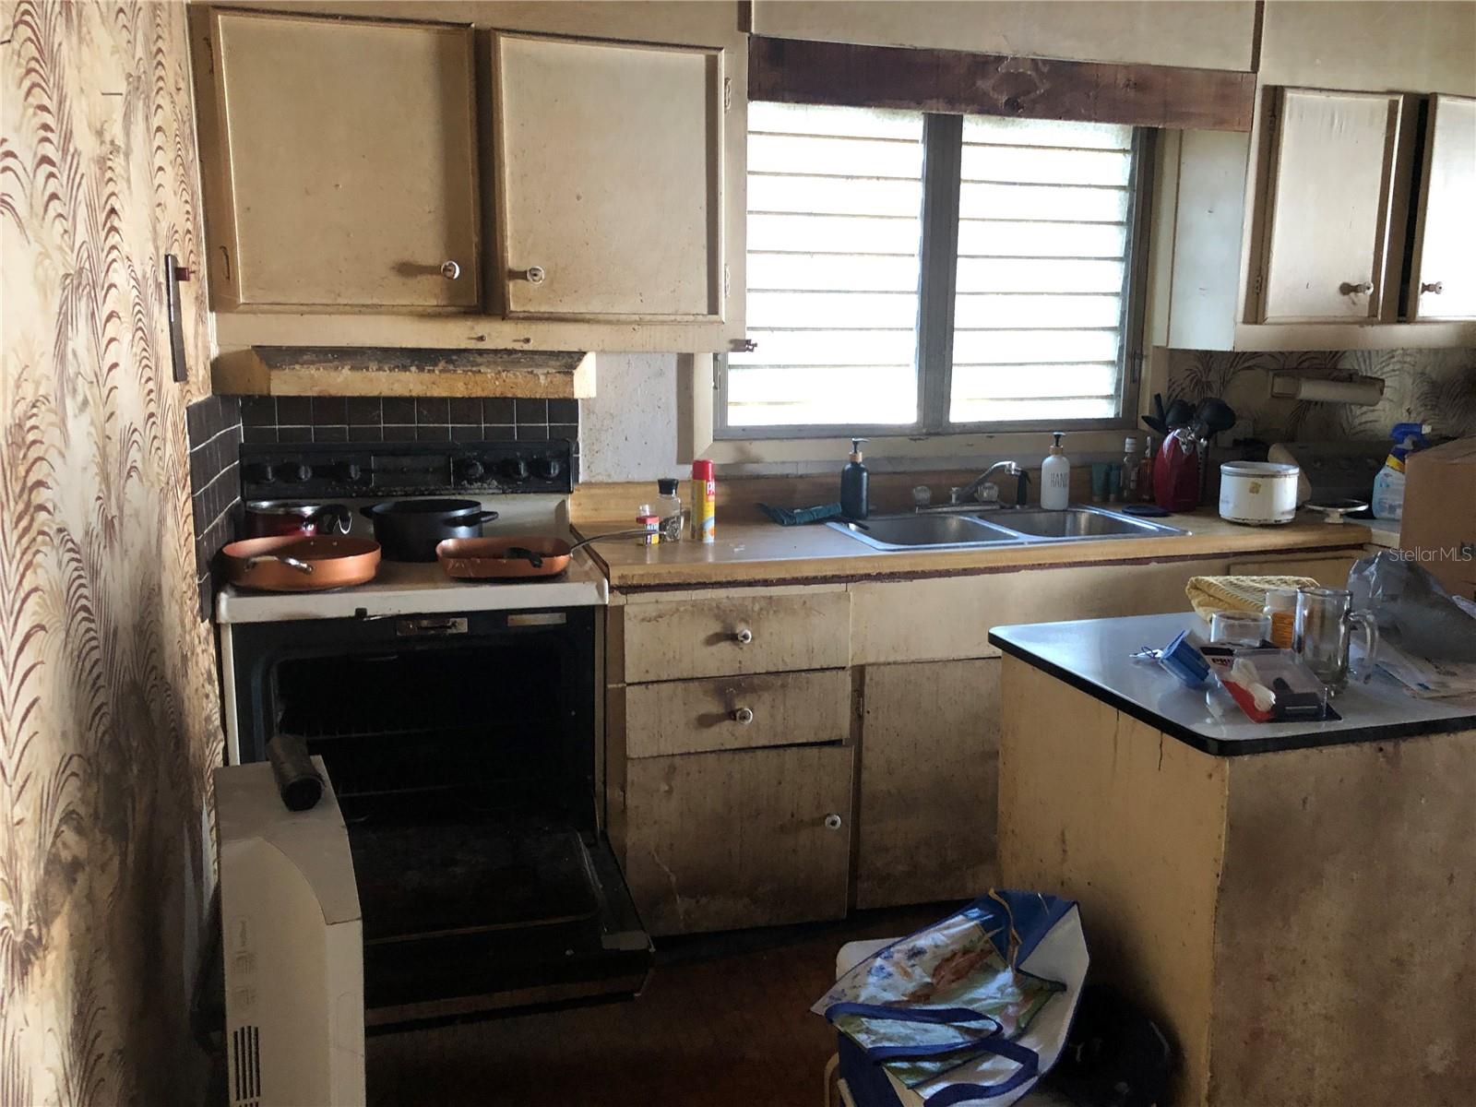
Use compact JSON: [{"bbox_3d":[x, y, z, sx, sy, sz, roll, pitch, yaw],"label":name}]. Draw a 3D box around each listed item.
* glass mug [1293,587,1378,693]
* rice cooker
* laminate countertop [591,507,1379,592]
[{"bbox_3d":[0.748,0.108,1.489,0.104,0.122,0.073,3,9,21],"label":"glass mug"},{"bbox_3d":[1.421,-0.166,3.255,0.190,0.149,0.190,3,11,14],"label":"rice cooker"},{"bbox_3d":[0.560,-0.045,3.010,1.851,0.055,0.650,-2,9,-14],"label":"laminate countertop"}]

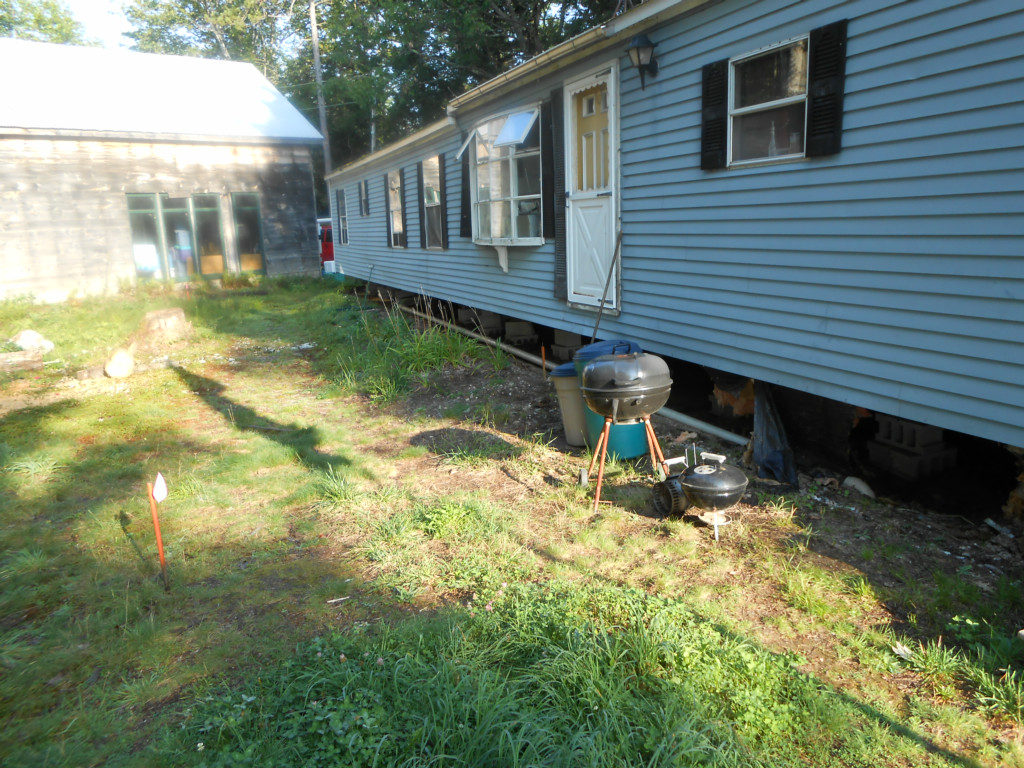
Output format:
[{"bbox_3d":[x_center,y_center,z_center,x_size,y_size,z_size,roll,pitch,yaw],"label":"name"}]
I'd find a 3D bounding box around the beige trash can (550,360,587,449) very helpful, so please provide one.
[{"bbox_3d":[0.533,0.147,6.120,0.430,0.640,0.430,-1,12,5],"label":"beige trash can"}]

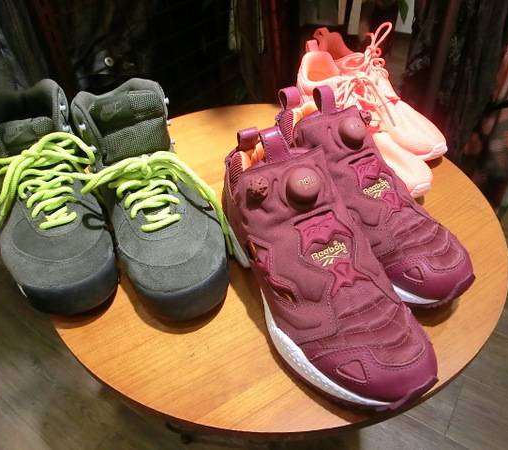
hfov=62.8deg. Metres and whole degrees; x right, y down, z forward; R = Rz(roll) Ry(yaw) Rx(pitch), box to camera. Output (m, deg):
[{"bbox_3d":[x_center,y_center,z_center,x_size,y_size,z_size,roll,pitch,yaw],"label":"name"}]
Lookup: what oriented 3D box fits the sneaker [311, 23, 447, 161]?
[{"bbox_3d":[0.186,-0.209,0.654,0.095,0.122,0.284,-21,46,-20],"label":"sneaker"}]

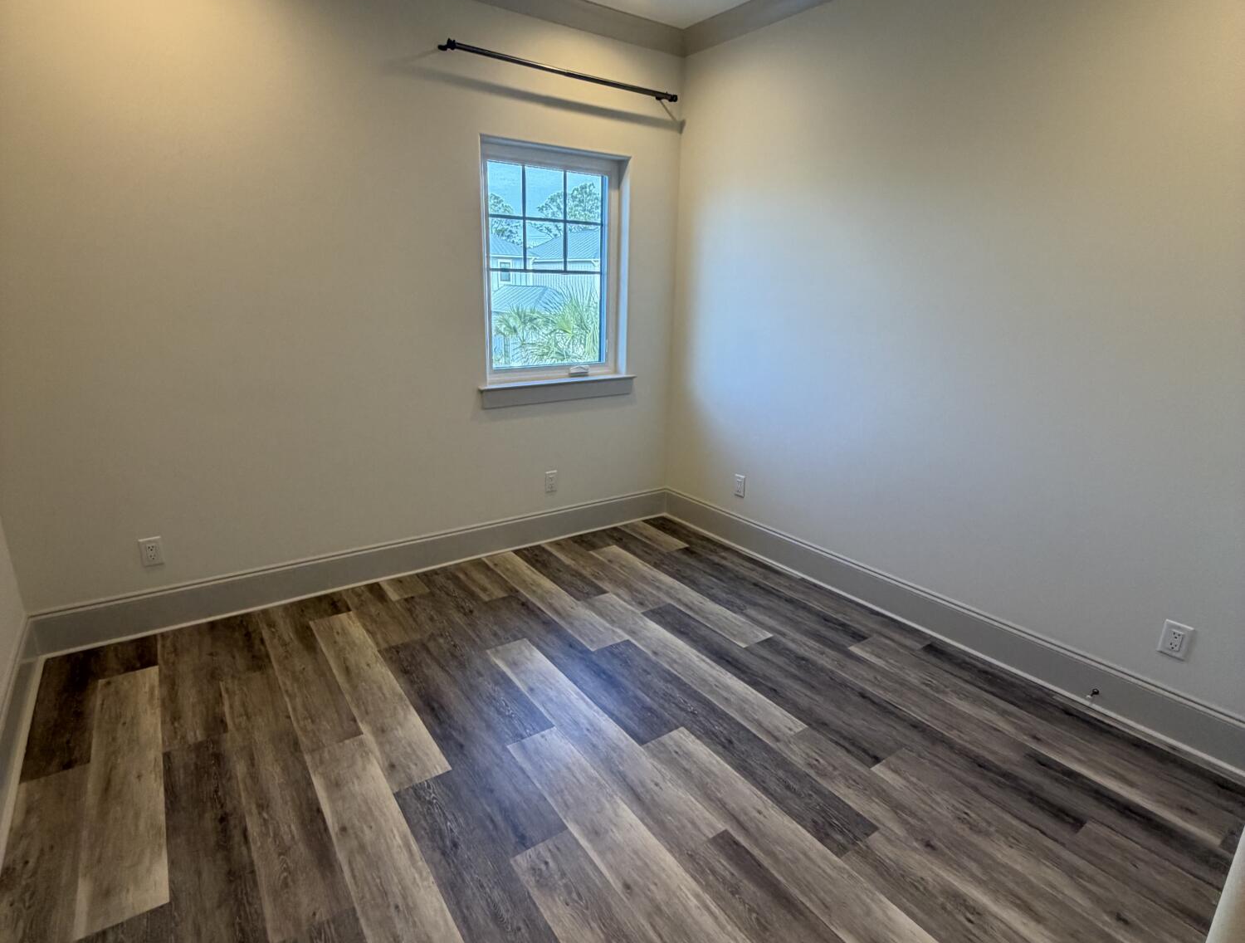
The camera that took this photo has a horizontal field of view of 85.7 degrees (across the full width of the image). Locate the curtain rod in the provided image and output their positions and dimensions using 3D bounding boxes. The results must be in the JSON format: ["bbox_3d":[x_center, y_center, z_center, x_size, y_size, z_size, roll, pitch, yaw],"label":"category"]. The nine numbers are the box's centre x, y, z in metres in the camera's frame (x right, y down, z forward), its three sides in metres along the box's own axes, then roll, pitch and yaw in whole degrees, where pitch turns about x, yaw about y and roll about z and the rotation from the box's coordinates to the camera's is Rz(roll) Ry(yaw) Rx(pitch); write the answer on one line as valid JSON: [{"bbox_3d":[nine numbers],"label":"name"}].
[{"bbox_3d":[-0.244,-1.881,3.189,1.270,0.052,0.112,-10,19,-34],"label":"curtain rod"}]

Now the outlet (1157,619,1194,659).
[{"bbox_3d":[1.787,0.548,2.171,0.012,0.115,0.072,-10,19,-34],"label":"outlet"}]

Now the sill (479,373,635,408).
[{"bbox_3d":[-0.351,-0.446,3.649,0.969,0.110,0.120,-10,19,-34],"label":"sill"}]

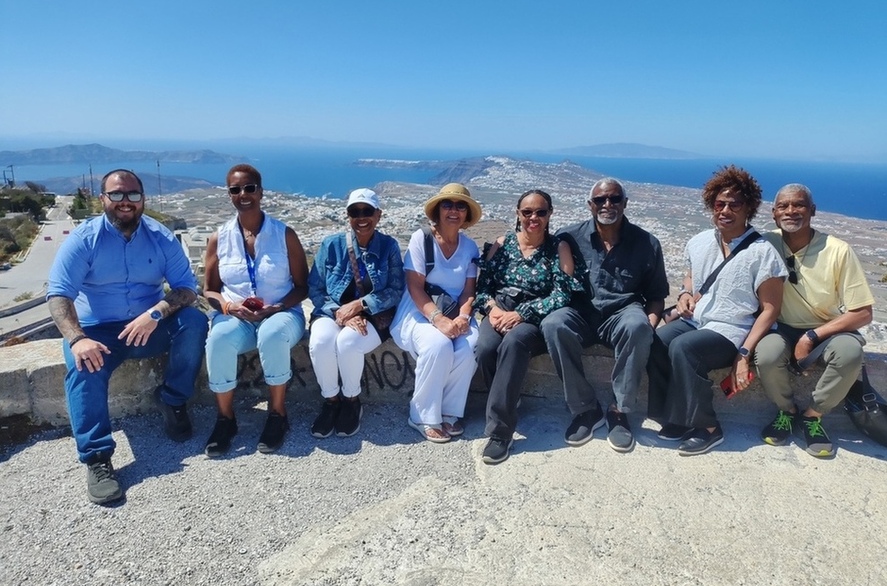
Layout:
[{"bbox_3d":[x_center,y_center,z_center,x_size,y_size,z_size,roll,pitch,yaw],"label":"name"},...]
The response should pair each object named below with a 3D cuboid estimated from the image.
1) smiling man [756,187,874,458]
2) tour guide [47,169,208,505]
[{"bbox_3d":[1.668,0.082,2.891,0.548,1.106,0.812,7,14,19],"label":"smiling man"},{"bbox_3d":[-1.302,0.070,2.581,0.650,1.096,0.995,-1,14,-12],"label":"tour guide"}]

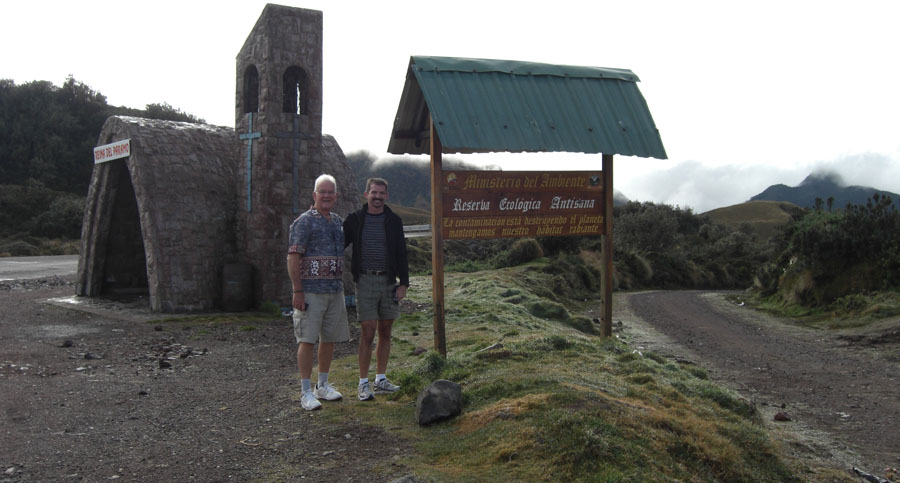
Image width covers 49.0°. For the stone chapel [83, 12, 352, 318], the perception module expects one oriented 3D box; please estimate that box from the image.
[{"bbox_3d":[-4.580,-1.530,20.500,4.600,5.500,5.800,1,0,-35],"label":"stone chapel"}]

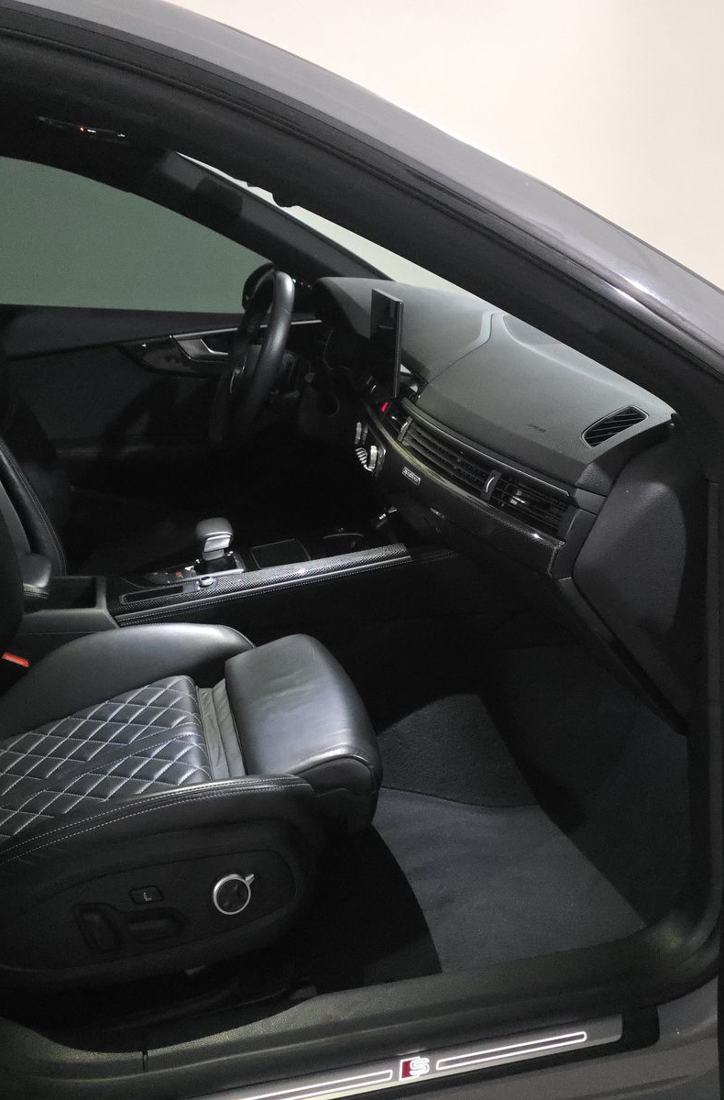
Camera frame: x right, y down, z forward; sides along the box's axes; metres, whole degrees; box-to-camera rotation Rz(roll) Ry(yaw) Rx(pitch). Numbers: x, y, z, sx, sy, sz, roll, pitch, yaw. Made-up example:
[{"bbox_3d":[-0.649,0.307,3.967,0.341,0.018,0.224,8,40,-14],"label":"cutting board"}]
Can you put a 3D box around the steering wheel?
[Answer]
[{"bbox_3d":[-0.197,-0.360,1.856,0.100,0.365,0.370,19,11,-19],"label":"steering wheel"}]

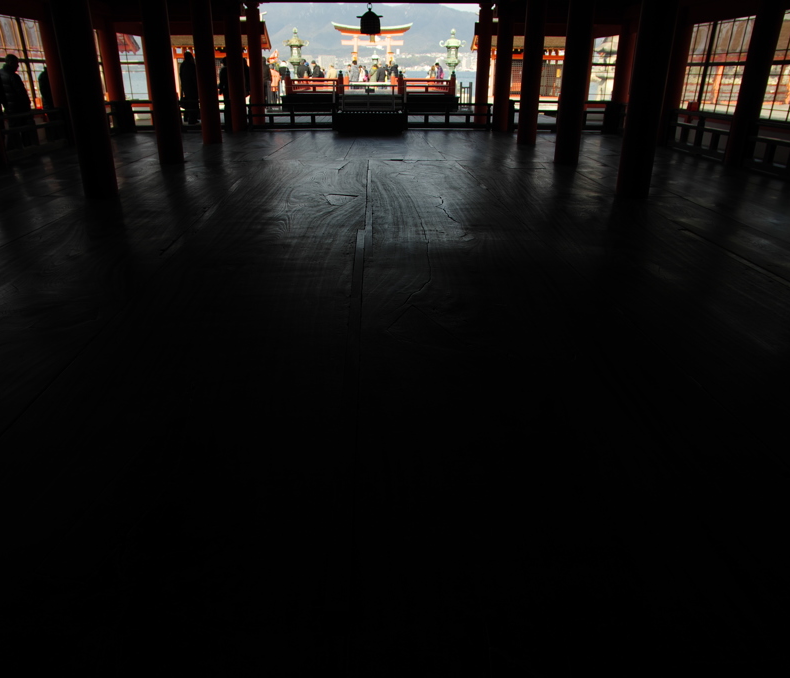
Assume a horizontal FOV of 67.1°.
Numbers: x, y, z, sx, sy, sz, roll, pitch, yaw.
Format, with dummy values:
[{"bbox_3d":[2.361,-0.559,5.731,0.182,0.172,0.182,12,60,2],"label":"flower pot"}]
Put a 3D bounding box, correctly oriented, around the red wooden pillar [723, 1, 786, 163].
[{"bbox_3d":[5.480,-4.084,9.033,0.380,2.800,0.380,0,24,-2],"label":"red wooden pillar"}]

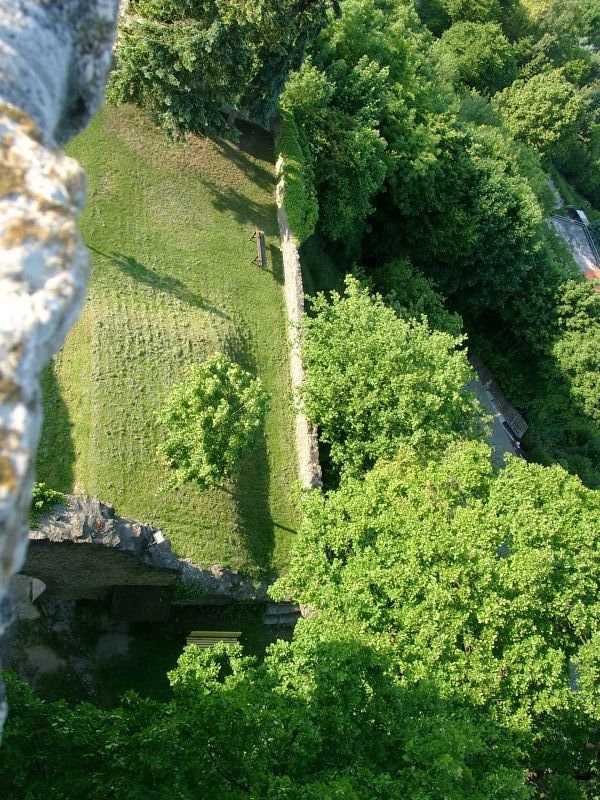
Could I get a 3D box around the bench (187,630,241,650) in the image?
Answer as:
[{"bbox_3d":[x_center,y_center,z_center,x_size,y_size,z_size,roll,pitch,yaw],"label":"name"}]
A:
[{"bbox_3d":[-2.837,7.919,25.604,1.760,0.840,0.580,10,61,-28],"label":"bench"}]

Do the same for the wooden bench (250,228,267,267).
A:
[{"bbox_3d":[-1.668,-6.402,33.038,0.540,0.800,1.620,4,64,-30],"label":"wooden bench"}]

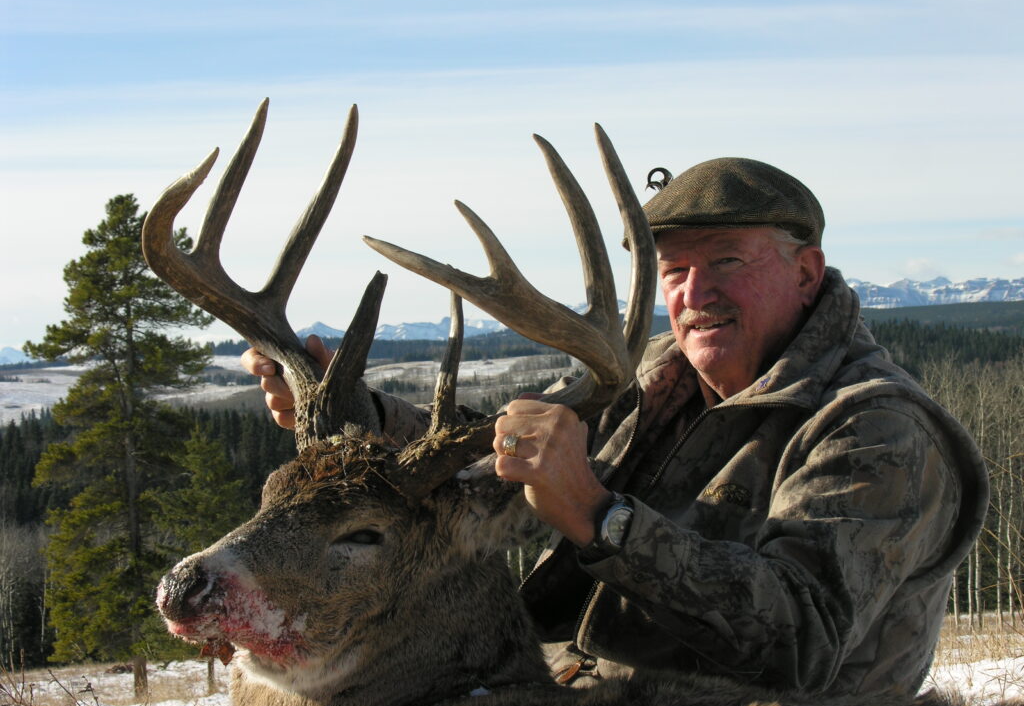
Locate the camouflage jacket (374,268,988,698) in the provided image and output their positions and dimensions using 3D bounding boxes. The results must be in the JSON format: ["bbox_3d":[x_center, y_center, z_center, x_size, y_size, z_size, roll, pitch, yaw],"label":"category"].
[{"bbox_3d":[0.175,0.165,2.500,0.600,0.530,0.600,0,0,39],"label":"camouflage jacket"}]

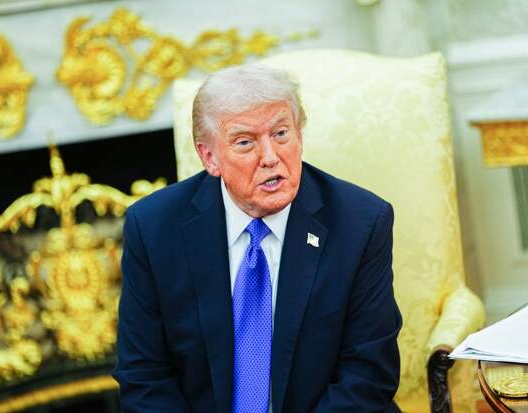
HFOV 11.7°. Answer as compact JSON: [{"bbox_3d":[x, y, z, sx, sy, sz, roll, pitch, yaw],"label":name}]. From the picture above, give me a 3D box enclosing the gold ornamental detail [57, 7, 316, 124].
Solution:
[{"bbox_3d":[-0.159,-0.308,5.300,0.535,0.230,0.050,-9,16,-3],"label":"gold ornamental detail"}]

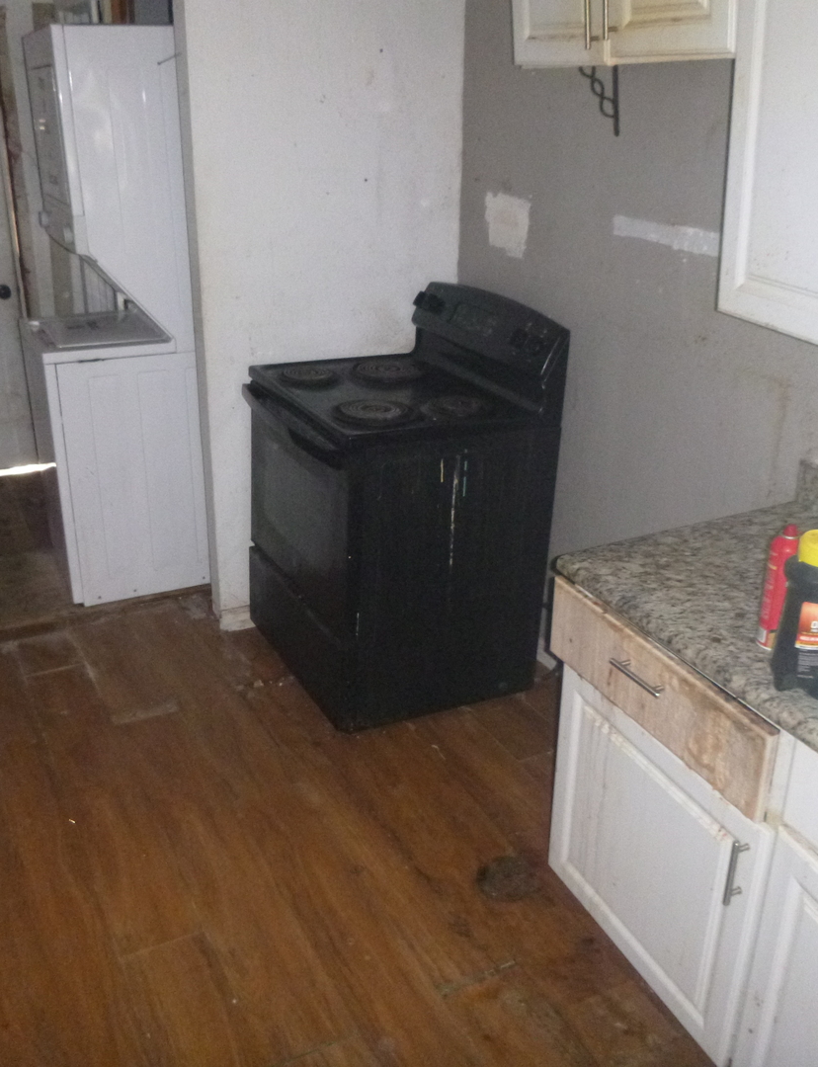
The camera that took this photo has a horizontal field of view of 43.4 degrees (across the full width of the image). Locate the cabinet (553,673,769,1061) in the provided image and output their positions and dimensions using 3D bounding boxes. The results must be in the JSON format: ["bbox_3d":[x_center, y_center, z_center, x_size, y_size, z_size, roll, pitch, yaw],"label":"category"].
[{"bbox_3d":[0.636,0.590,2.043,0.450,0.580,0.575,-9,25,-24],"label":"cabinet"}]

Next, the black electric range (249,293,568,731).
[{"bbox_3d":[-0.061,-0.136,3.227,0.700,1.170,0.760,-10,26,-25],"label":"black electric range"}]

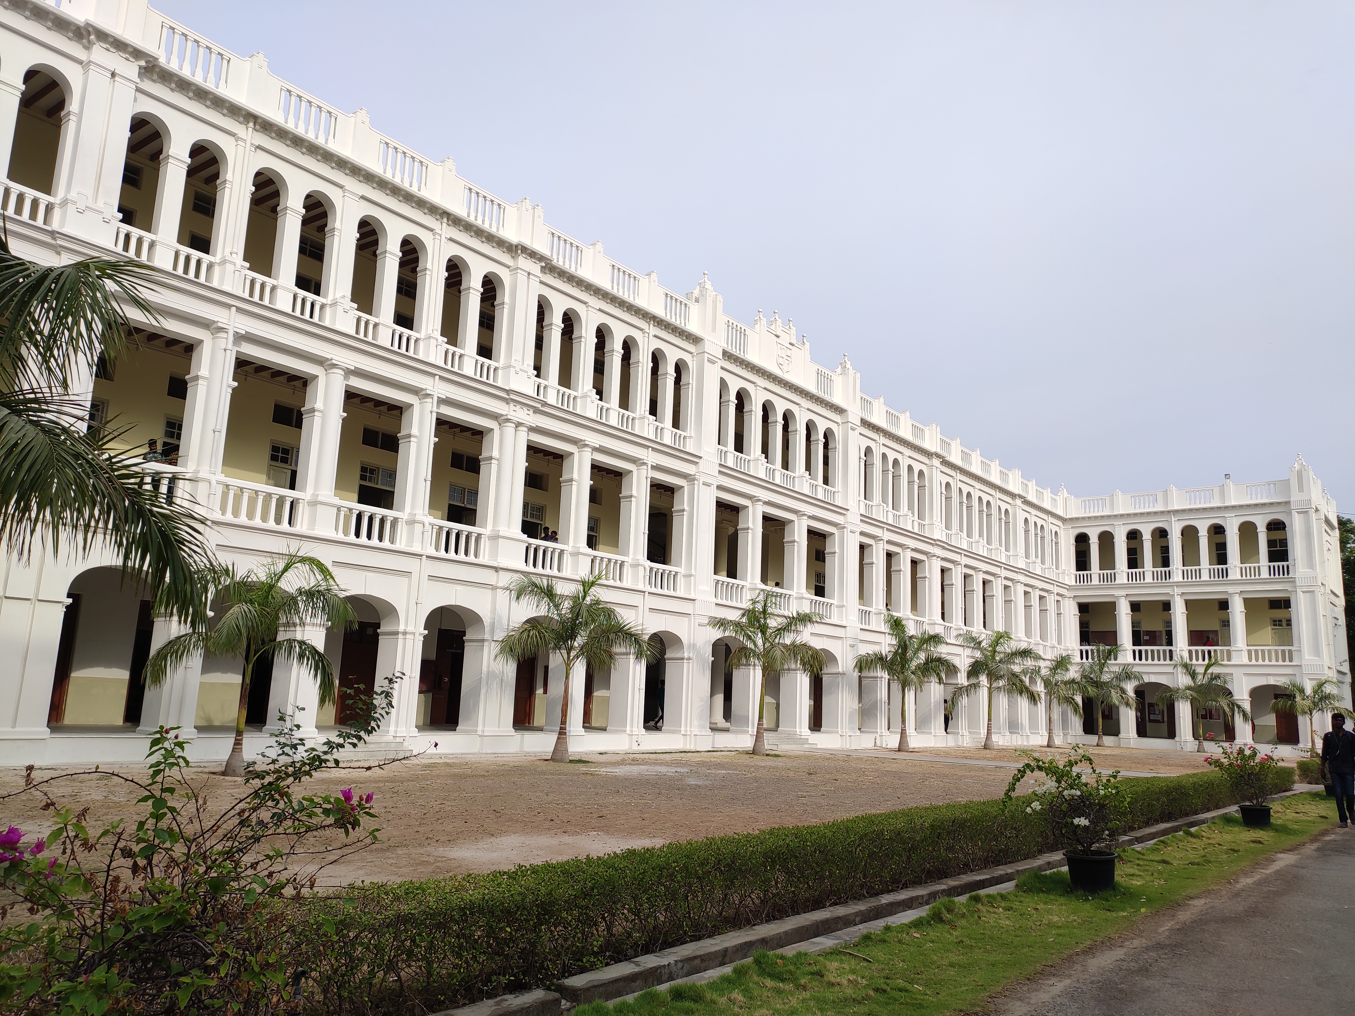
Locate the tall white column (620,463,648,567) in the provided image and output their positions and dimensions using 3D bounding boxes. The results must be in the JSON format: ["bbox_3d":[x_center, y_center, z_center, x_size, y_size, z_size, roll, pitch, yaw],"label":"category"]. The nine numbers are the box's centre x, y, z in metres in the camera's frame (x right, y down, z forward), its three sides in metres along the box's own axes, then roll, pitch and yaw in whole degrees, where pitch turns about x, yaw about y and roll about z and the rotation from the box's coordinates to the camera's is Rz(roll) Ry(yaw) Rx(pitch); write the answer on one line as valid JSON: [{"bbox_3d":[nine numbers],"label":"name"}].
[{"bbox_3d":[-1.379,0.190,29.781,0.720,3.100,0.640,-7,-14,39],"label":"tall white column"}]

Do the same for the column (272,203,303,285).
[{"bbox_3d":[-8.633,-5.766,21.642,0.430,1.800,0.450,-6,-13,38],"label":"column"}]

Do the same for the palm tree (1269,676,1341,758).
[{"bbox_3d":[31.506,10.399,48.703,3.500,4.000,3.400,-7,-14,39],"label":"palm tree"}]

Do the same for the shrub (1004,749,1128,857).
[{"bbox_3d":[3.504,2.644,8.838,1.021,0.933,0.894,-2,-11,22],"label":"shrub"}]

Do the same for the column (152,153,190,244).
[{"bbox_3d":[-10.194,-6.152,19.681,0.400,1.900,0.400,-7,-14,39],"label":"column"}]

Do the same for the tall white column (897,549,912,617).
[{"bbox_3d":[10.167,3.371,43.908,0.693,3.087,0.504,-7,-14,38],"label":"tall white column"}]

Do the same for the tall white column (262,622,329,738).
[{"bbox_3d":[-8.233,3.716,21.242,0.920,2.480,0.760,-6,-13,38],"label":"tall white column"}]

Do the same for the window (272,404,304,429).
[{"bbox_3d":[-9.764,-2.264,24.863,0.120,0.505,1.162,-6,-13,38],"label":"window"}]

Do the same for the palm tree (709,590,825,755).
[{"bbox_3d":[2.844,5.193,31.110,3.573,5.178,3.499,1,-11,5],"label":"palm tree"}]

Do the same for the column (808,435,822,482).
[{"bbox_3d":[5.763,-1.874,40.296,0.391,1.926,0.439,-6,-14,38],"label":"column"}]

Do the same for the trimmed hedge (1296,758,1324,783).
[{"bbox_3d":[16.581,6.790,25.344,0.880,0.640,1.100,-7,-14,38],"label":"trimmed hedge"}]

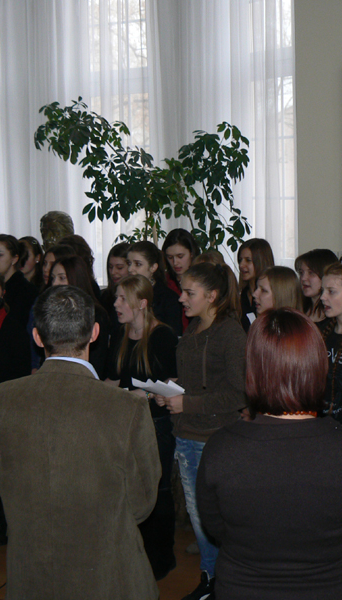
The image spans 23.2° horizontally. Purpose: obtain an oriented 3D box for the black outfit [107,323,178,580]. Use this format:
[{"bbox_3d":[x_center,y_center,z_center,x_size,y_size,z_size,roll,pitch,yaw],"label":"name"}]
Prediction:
[{"bbox_3d":[-0.137,0.789,4.287,0.380,1.290,0.460,-6,8,-31],"label":"black outfit"}]

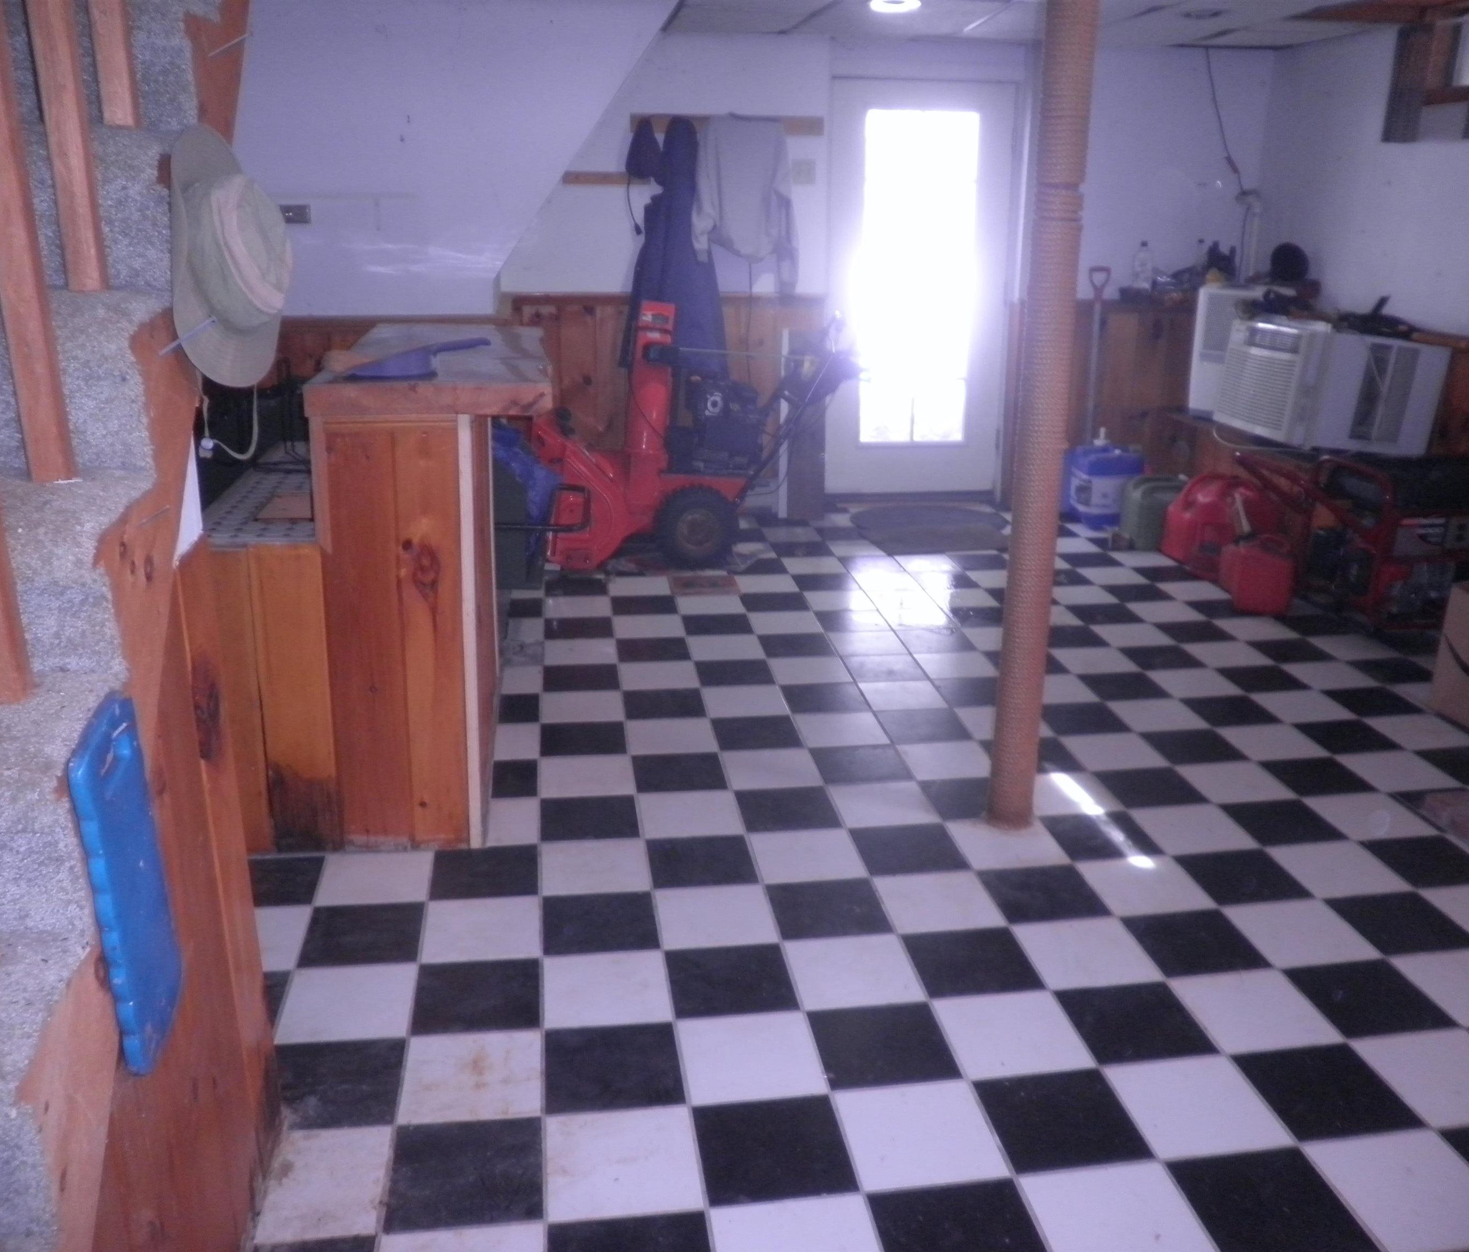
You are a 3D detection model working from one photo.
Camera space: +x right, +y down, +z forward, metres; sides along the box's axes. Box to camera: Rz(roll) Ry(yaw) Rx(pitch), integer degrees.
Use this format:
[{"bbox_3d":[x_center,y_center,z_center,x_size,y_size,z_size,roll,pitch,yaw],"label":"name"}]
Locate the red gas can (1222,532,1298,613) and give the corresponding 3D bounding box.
[{"bbox_3d":[2.064,-0.222,4.916,0.192,0.273,0.263,0,18,-3],"label":"red gas can"}]

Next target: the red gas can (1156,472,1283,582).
[{"bbox_3d":[2.119,-0.451,5.450,0.294,0.375,0.456,-2,18,-7],"label":"red gas can"}]

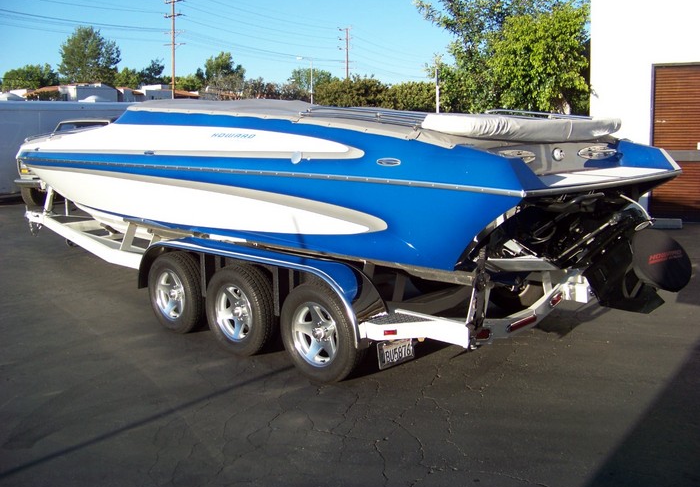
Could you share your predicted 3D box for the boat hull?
[{"bbox_3d":[-1.521,-0.708,7.255,8.540,1.438,2.384,8,13,43],"label":"boat hull"}]

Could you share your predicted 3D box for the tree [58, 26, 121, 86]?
[{"bbox_3d":[-30.411,-18.692,86.126,7.600,13.726,7.600,0,9,0],"label":"tree"}]

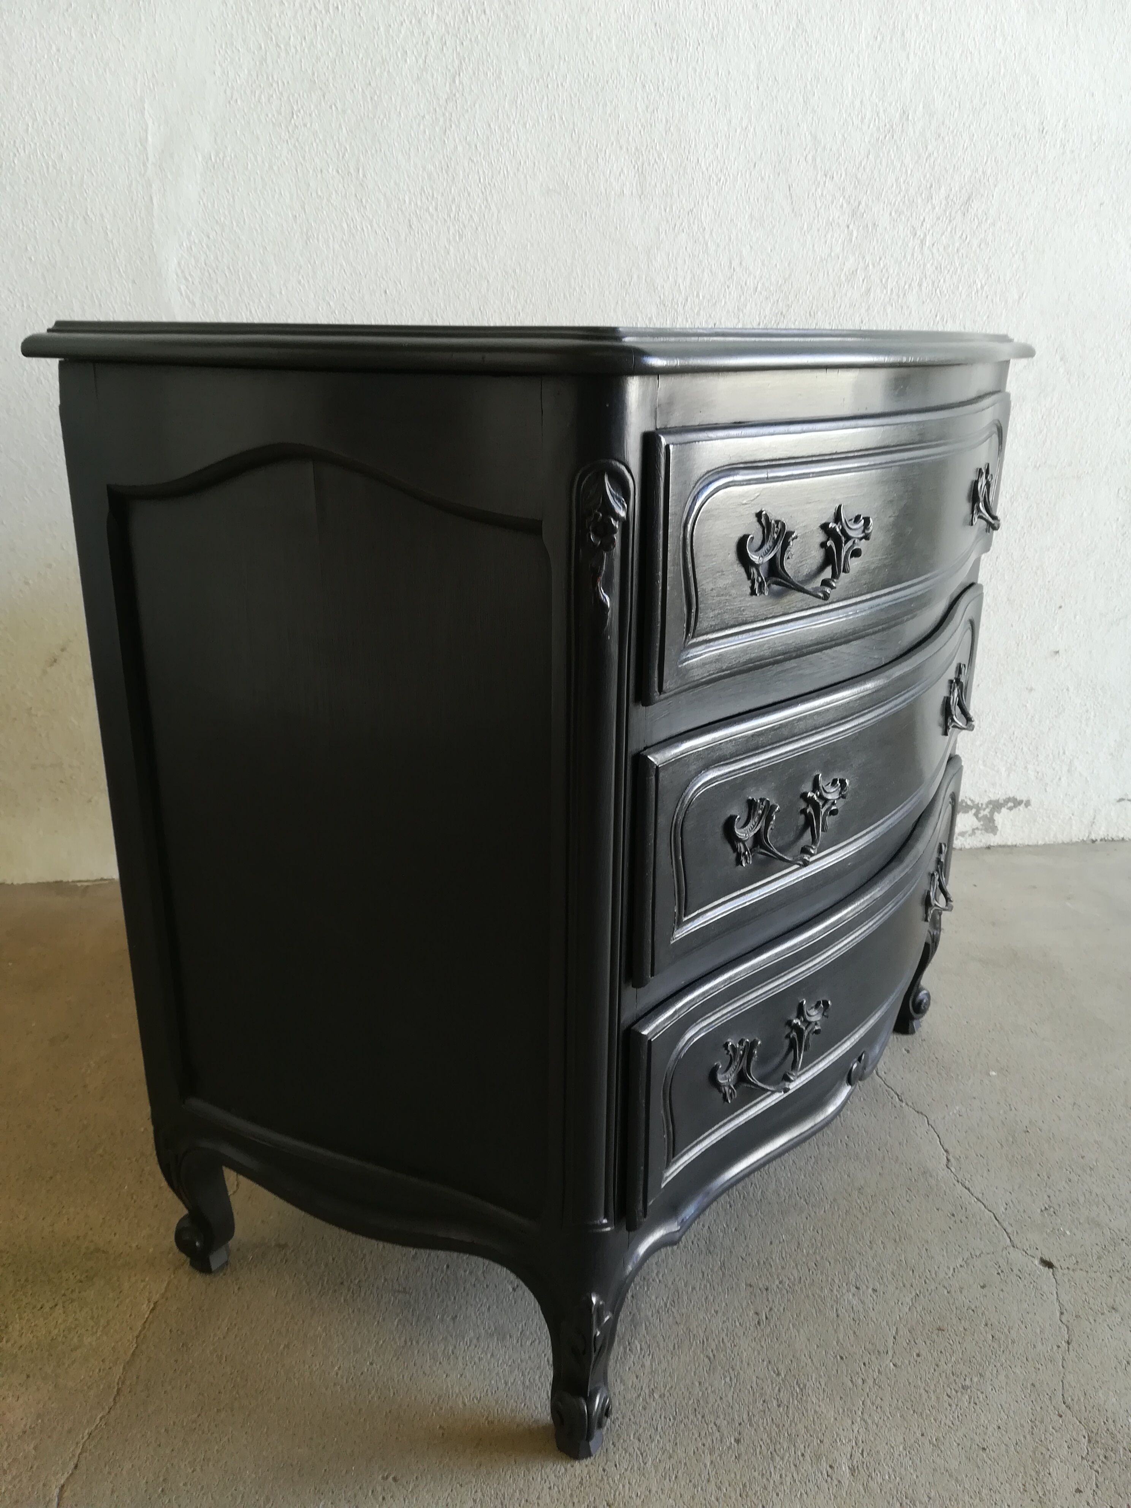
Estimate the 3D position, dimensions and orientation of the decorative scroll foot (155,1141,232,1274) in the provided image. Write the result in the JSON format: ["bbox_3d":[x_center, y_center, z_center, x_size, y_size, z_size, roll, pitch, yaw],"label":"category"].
[{"bbox_3d":[-0.339,0.416,1.047,0.061,0.136,0.050,-4,21,-11],"label":"decorative scroll foot"}]

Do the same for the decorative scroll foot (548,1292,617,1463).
[{"bbox_3d":[0.013,0.470,0.869,0.054,0.167,0.061,-4,21,-11],"label":"decorative scroll foot"}]

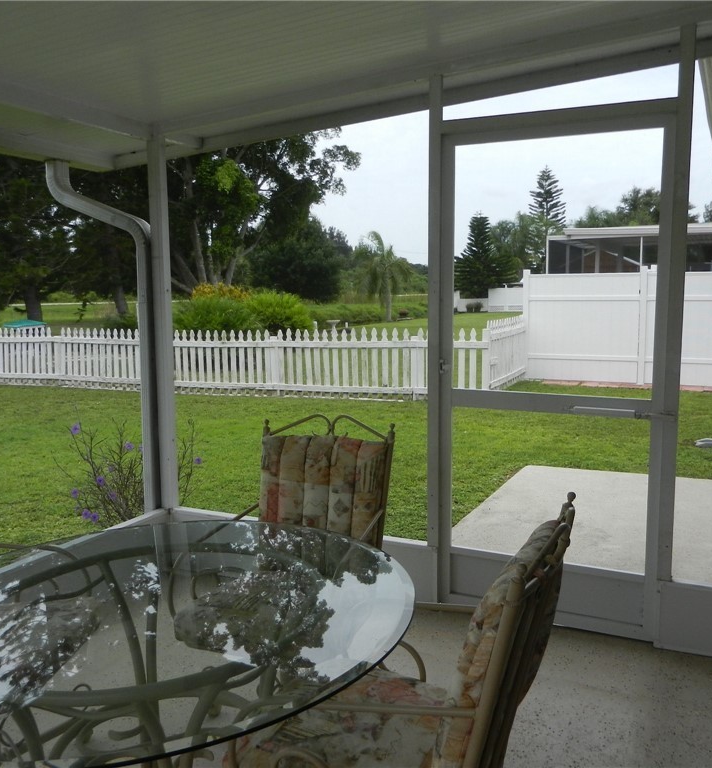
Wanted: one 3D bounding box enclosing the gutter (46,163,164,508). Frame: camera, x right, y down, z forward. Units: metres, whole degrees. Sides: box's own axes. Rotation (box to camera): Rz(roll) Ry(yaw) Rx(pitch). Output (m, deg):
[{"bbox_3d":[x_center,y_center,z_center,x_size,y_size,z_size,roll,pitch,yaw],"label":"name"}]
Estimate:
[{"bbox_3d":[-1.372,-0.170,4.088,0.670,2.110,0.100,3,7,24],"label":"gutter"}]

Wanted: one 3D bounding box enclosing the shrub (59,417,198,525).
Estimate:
[{"bbox_3d":[-1.335,0.586,4.550,0.800,0.700,0.700,0,7,0],"label":"shrub"}]

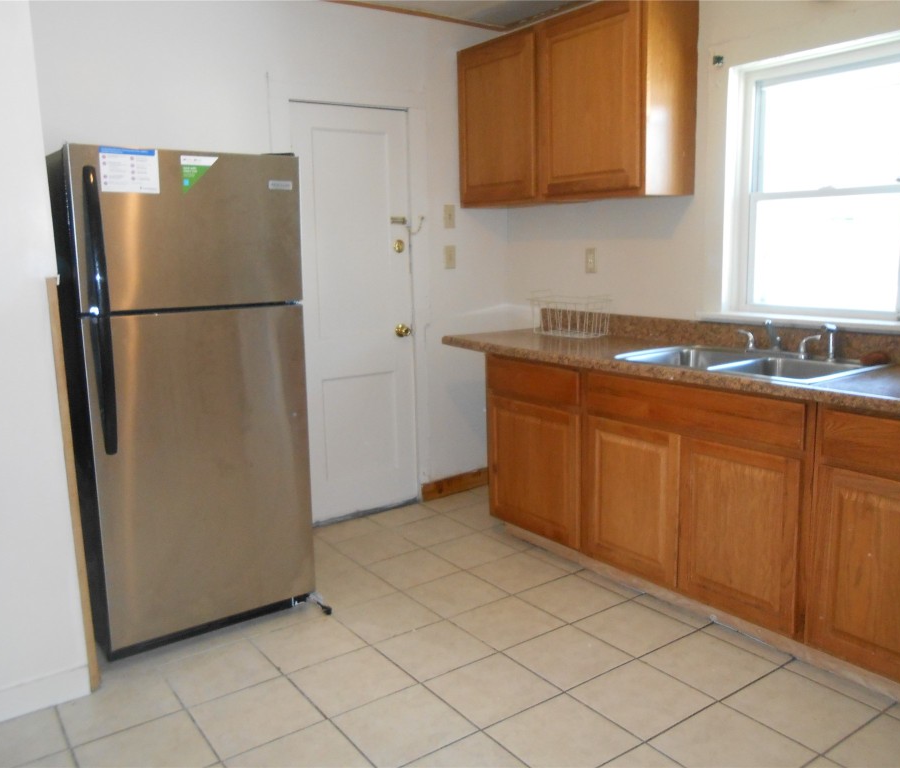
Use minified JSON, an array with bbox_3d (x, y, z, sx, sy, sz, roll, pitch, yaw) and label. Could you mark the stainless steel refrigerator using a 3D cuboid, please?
[{"bbox_3d":[-1.018,0.025,2.895,0.743,1.678,0.765,-8,11,-35],"label":"stainless steel refrigerator"}]

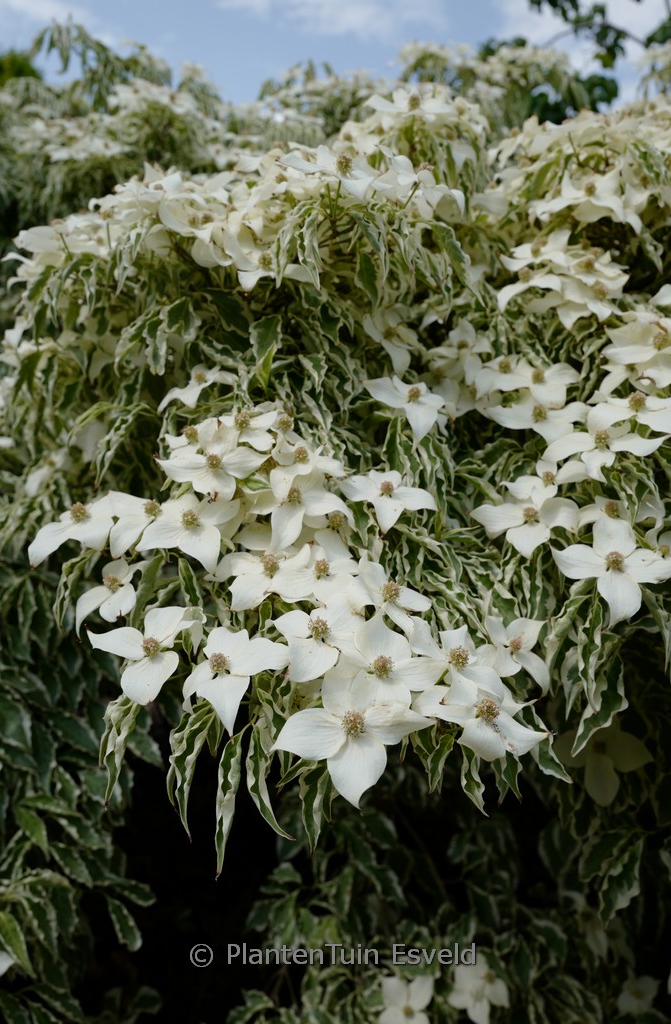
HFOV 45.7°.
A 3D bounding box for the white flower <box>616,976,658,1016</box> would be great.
[{"bbox_3d":[0.512,0.821,1.350,0.070,0.070,0.030,2,-28,7],"label":"white flower"}]

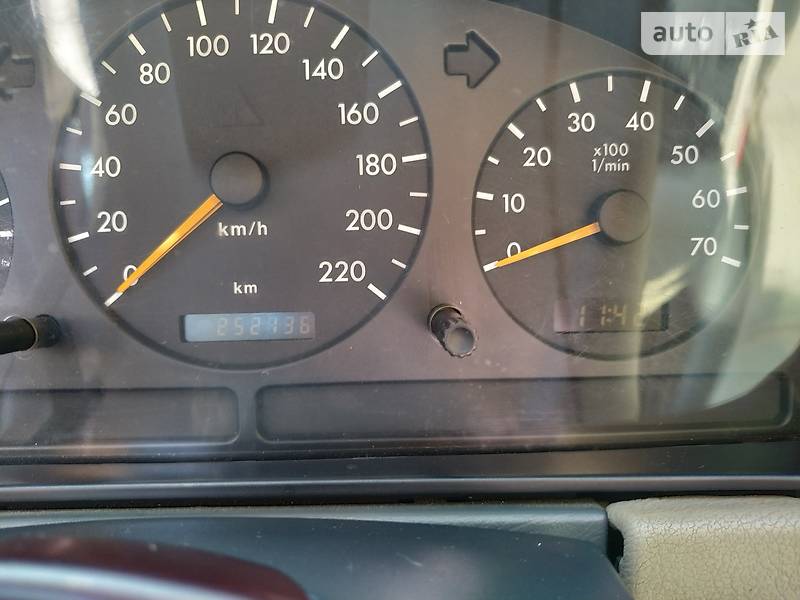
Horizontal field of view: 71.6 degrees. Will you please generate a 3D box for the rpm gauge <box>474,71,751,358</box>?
[{"bbox_3d":[0.065,-0.026,0.170,0.086,0.087,0.010,-1,1,1],"label":"rpm gauge"}]

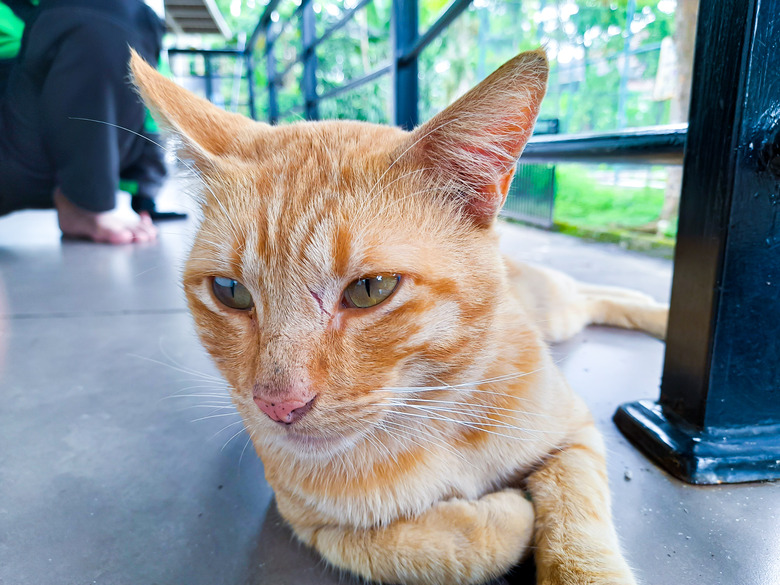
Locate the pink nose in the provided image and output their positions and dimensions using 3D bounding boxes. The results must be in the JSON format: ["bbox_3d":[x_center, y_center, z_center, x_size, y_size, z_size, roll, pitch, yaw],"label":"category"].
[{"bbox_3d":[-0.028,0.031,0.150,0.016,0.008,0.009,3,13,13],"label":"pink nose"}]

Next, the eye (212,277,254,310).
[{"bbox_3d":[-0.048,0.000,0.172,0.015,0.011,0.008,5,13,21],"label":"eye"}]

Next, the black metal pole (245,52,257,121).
[{"bbox_3d":[-1.024,-1.285,4.214,0.055,0.980,0.055,-3,13,-2],"label":"black metal pole"}]

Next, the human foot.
[{"bbox_3d":[-0.614,-0.165,1.220,0.240,0.095,0.090,6,16,31],"label":"human foot"}]

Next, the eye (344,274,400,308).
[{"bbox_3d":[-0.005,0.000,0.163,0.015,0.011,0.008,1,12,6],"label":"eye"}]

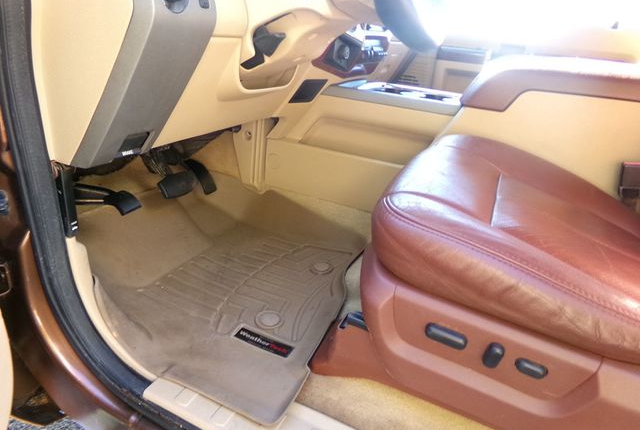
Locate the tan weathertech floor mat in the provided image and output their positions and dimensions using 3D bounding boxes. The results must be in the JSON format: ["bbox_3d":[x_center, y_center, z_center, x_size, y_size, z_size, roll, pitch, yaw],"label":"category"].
[{"bbox_3d":[-0.226,0.082,1.135,0.640,0.220,0.630,14,39,25],"label":"tan weathertech floor mat"}]

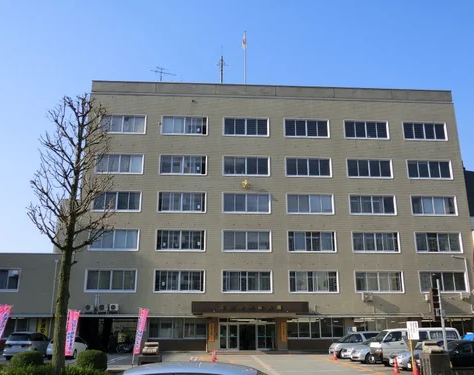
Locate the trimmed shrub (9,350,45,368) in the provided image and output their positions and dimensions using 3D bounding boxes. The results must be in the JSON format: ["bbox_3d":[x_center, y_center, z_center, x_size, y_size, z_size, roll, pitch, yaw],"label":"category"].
[{"bbox_3d":[-7.550,6.288,17.715,1.230,0.850,1.230,1,-17,-3],"label":"trimmed shrub"}]

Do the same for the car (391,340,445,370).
[{"bbox_3d":[9.959,8.179,24.229,4.450,1.460,1.720,1,-17,-3],"label":"car"}]

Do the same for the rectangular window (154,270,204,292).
[{"bbox_3d":[-5.236,8.643,45.260,4.680,2.090,0.150,1,-17,-3],"label":"rectangular window"}]

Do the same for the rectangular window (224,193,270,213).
[{"bbox_3d":[0.991,1.553,47.803,4.680,2.060,0.150,1,-17,-3],"label":"rectangular window"}]

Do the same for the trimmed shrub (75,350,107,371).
[{"bbox_3d":[-5.660,6.745,19.055,1.220,0.850,1.220,1,-17,-3],"label":"trimmed shrub"}]

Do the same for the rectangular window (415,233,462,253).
[{"bbox_3d":[19.712,5.424,47.828,4.680,2.070,0.150,1,-17,-3],"label":"rectangular window"}]

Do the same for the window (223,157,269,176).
[{"bbox_3d":[0.886,-1.983,45.708,4.431,1.907,0.200,1,-17,-3],"label":"window"}]

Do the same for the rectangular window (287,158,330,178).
[{"bbox_3d":[6.875,-1.933,47.252,4.464,1.992,0.200,1,-17,-4],"label":"rectangular window"}]

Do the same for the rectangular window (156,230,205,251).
[{"bbox_3d":[-5.242,5.017,46.357,4.680,2.070,0.150,1,-17,-3],"label":"rectangular window"}]

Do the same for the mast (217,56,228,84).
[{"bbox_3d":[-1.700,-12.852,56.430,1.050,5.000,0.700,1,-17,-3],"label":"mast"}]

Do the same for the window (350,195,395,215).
[{"bbox_3d":[13.468,1.756,48.539,4.680,2.060,0.150,1,-17,-3],"label":"window"}]

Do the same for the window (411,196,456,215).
[{"bbox_3d":[19.391,1.846,48.150,4.540,1.970,0.200,1,-17,-3],"label":"window"}]

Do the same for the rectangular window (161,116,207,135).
[{"bbox_3d":[-5.259,-6.256,49.766,4.680,2.090,0.150,1,-17,-3],"label":"rectangular window"}]

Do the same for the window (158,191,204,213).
[{"bbox_3d":[-4.948,1.331,44.346,4.431,1.907,0.200,1,-17,-3],"label":"window"}]

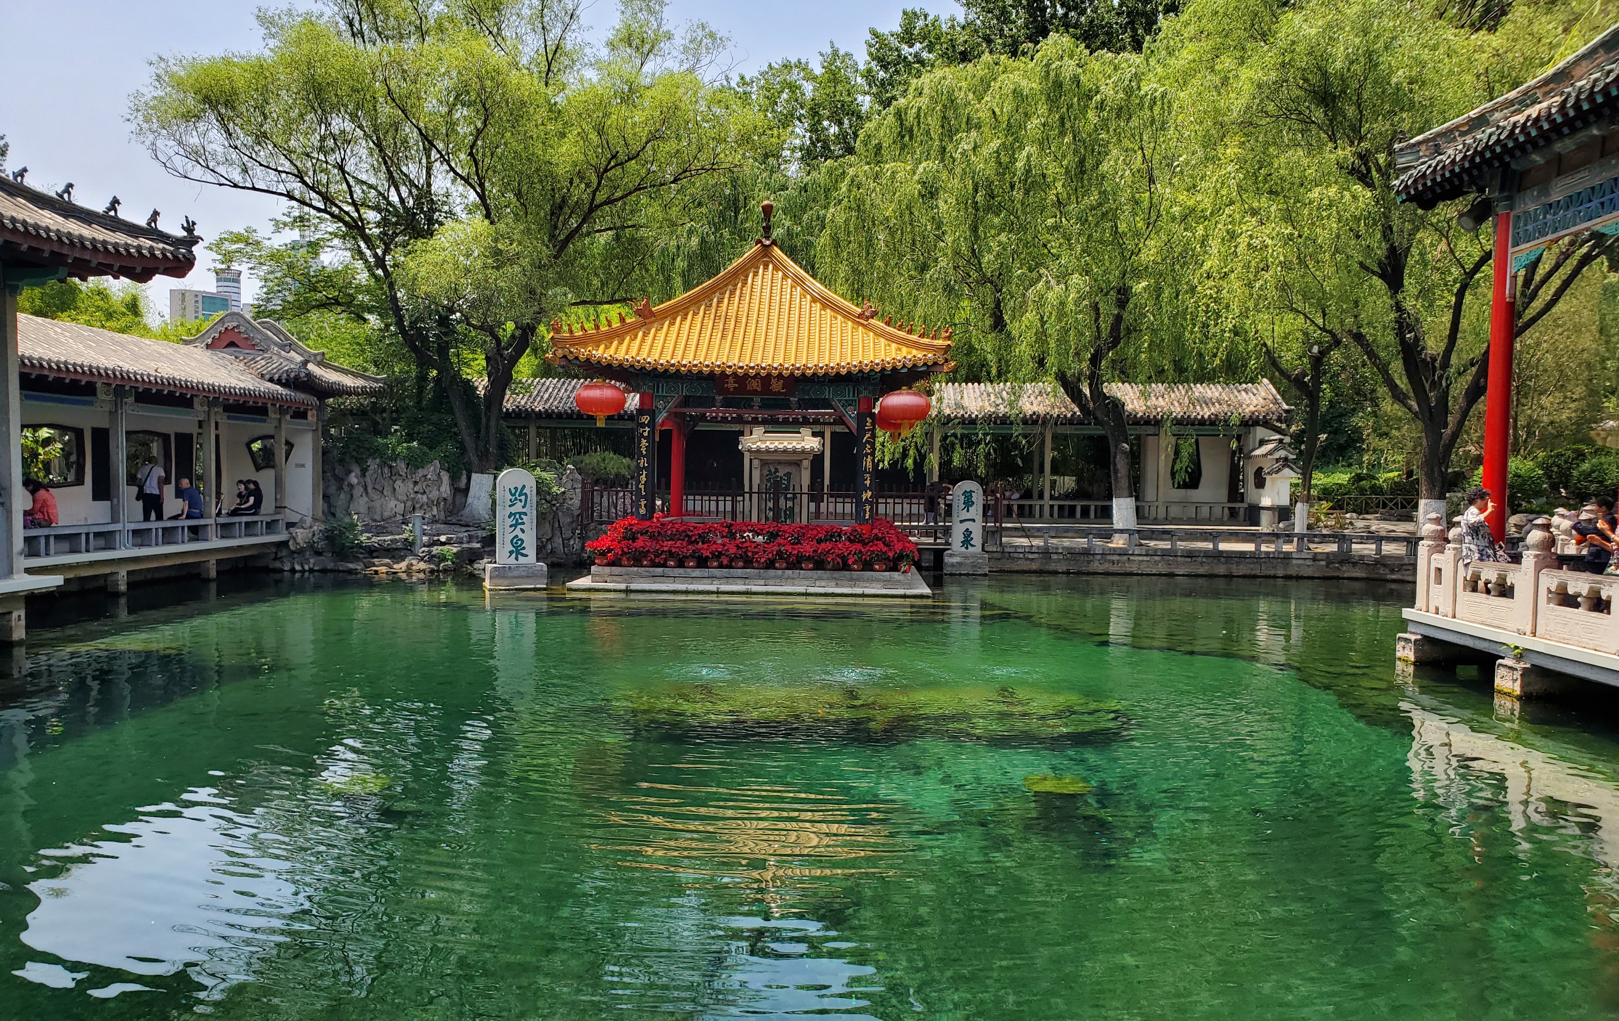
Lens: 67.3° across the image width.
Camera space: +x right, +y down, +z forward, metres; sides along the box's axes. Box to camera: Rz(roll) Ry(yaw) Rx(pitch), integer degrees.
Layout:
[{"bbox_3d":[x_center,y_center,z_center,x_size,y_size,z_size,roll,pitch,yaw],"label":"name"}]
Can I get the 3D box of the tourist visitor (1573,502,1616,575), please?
[{"bbox_3d":[9.249,0.487,14.400,0.750,1.300,0.500,1,2,-6],"label":"tourist visitor"}]

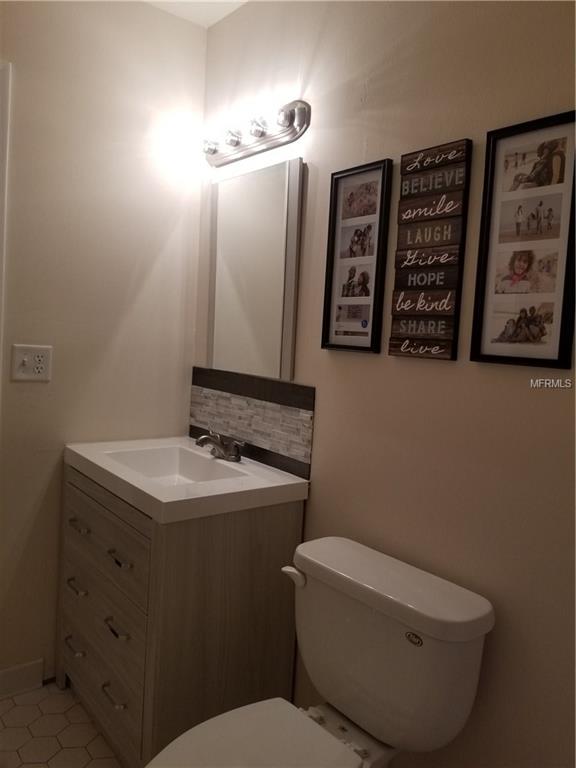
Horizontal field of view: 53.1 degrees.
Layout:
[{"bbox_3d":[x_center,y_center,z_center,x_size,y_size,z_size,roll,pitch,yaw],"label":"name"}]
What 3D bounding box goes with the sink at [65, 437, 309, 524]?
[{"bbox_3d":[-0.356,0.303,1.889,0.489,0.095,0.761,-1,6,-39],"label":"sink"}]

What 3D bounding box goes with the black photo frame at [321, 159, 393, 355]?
[{"bbox_3d":[0.186,-0.339,1.581,0.027,0.491,0.204,-1,6,-39],"label":"black photo frame"}]

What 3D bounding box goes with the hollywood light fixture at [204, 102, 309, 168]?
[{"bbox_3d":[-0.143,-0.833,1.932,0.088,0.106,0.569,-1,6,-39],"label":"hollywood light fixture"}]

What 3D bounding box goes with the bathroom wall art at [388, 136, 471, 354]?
[{"bbox_3d":[0.339,-0.311,1.393,0.024,0.496,0.190,-1,6,-39],"label":"bathroom wall art"}]

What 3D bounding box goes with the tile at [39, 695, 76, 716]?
[{"bbox_3d":[-0.780,1.093,1.960,0.109,0.009,0.123,-1,6,-39],"label":"tile"}]

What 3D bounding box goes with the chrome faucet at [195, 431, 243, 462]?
[{"bbox_3d":[-0.249,0.216,1.964,0.154,0.079,0.185,-1,6,-39],"label":"chrome faucet"}]

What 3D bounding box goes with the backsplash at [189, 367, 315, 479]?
[{"bbox_3d":[-0.159,0.113,2.024,0.010,0.283,0.737,-1,6,-39],"label":"backsplash"}]

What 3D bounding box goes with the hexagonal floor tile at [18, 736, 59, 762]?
[{"bbox_3d":[-0.752,1.113,1.748,0.109,0.009,0.123,-1,6,-39],"label":"hexagonal floor tile"}]

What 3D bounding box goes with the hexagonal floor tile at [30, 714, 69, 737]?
[{"bbox_3d":[-0.766,1.103,1.854,0.109,0.009,0.123,-1,6,-39],"label":"hexagonal floor tile"}]

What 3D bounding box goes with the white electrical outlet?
[{"bbox_3d":[-0.848,-0.066,1.915,0.119,0.117,0.011,-1,6,-39],"label":"white electrical outlet"}]

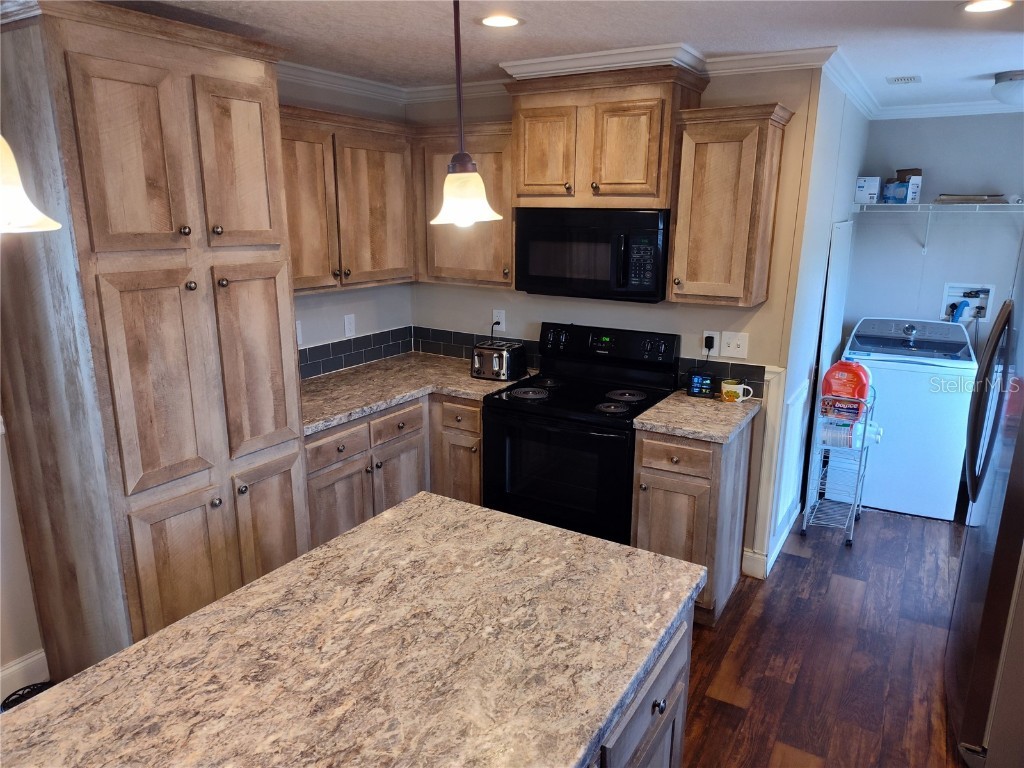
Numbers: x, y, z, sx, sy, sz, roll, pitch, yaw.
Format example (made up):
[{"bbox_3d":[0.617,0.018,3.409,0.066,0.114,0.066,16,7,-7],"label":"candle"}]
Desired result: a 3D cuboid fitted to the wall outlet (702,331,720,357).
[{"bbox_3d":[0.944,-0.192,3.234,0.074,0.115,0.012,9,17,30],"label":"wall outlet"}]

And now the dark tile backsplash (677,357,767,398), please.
[{"bbox_3d":[1.010,-0.026,3.297,0.405,0.159,0.011,9,16,30],"label":"dark tile backsplash"}]

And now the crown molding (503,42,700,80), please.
[{"bbox_3d":[0.409,-1.382,3.008,0.826,0.063,0.418,9,17,30],"label":"crown molding"}]

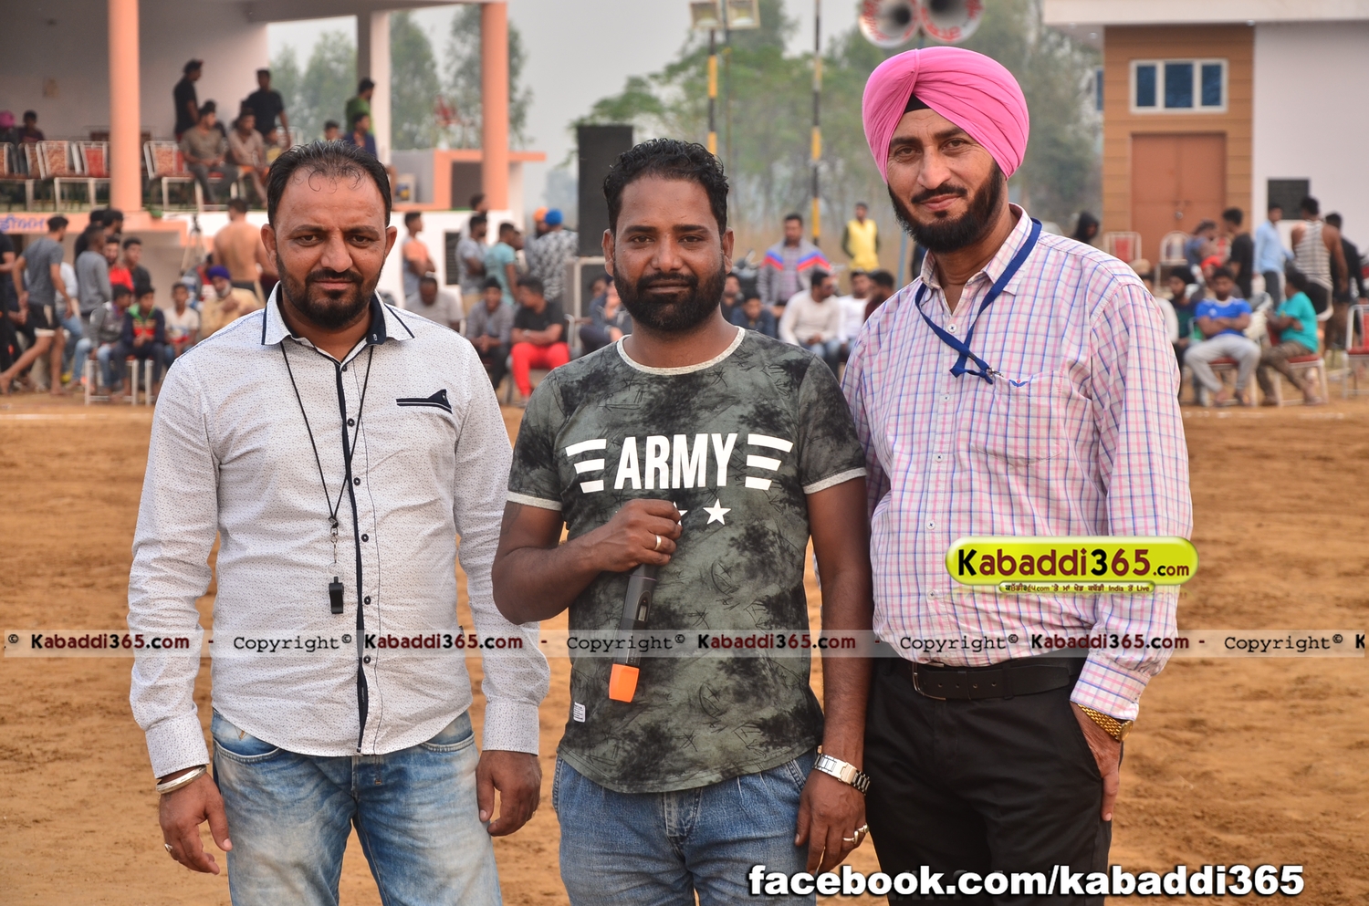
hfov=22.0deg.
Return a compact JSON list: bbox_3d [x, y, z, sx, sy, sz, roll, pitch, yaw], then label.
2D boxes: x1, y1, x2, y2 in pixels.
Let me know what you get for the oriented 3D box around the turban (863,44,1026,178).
[{"bbox_3d":[0.349,-0.454,4.720,0.215,0.185,0.255,-4,5,22],"label":"turban"}]

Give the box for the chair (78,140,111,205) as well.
[{"bbox_3d":[-7.149,-3.380,43.200,0.470,0.880,0.540,-2,4,-33],"label":"chair"}]

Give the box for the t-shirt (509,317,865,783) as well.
[{"bbox_3d":[0.004,0.143,4.720,0.480,0.620,0.280,0,4,-5],"label":"t-shirt"}]

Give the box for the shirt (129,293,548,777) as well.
[{"bbox_3d":[-0.463,0.110,4.720,0.560,0.640,0.290,-1,4,-11],"label":"shirt"}]

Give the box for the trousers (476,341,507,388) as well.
[{"bbox_3d":[-1.767,-0.783,32.300,0.450,0.480,0.550,0,4,3],"label":"trousers"}]

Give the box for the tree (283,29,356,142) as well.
[{"bbox_3d":[-10.229,-8.460,100.000,2.600,7.100,2.600,0,4,0],"label":"tree"}]

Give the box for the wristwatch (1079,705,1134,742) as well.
[{"bbox_3d":[0.528,0.340,4.450,0.060,0.036,0.058,31,9,15],"label":"wristwatch"}]

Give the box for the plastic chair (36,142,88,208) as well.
[{"bbox_3d":[-7.546,-3.364,43.000,0.470,0.880,0.540,-2,4,-33],"label":"plastic chair"}]

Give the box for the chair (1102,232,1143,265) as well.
[{"bbox_3d":[5.589,-2.367,45.000,0.475,0.880,0.530,0,4,6],"label":"chair"}]

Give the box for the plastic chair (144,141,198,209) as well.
[{"bbox_3d":[-6.642,-3.589,45.700,0.480,0.900,0.550,-2,4,-30],"label":"plastic chair"}]

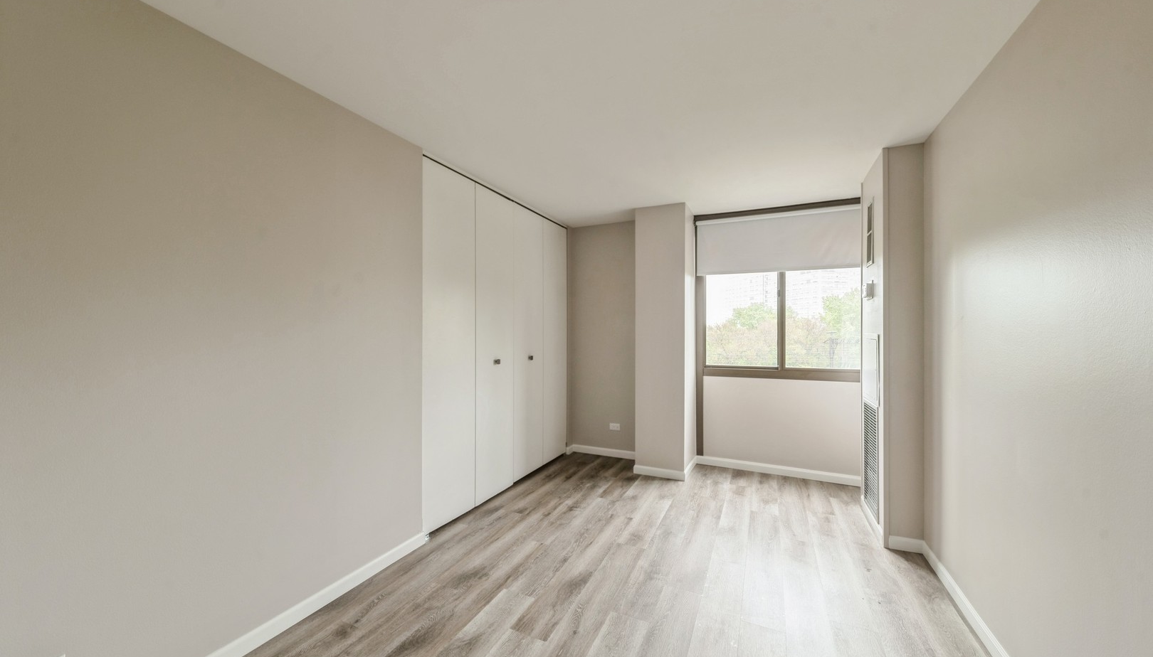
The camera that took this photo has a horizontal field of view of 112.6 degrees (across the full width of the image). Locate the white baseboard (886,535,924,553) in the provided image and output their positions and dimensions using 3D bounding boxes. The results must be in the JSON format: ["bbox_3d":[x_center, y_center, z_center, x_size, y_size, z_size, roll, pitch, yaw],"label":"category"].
[{"bbox_3d":[1.999,1.309,2.335,0.171,0.083,0.016,0,0,24],"label":"white baseboard"}]

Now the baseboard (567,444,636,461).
[{"bbox_3d":[0.288,1.314,3.995,0.801,0.083,0.155,0,0,24],"label":"baseboard"}]

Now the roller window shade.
[{"bbox_3d":[1.833,-0.785,3.498,1.424,0.531,0.060,0,0,24],"label":"roller window shade"}]

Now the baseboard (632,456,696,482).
[{"bbox_3d":[0.869,1.314,3.727,0.483,0.083,0.541,0,0,24],"label":"baseboard"}]

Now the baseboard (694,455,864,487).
[{"bbox_3d":[1.858,1.315,3.546,1.438,0.083,0.016,0,0,24],"label":"baseboard"}]

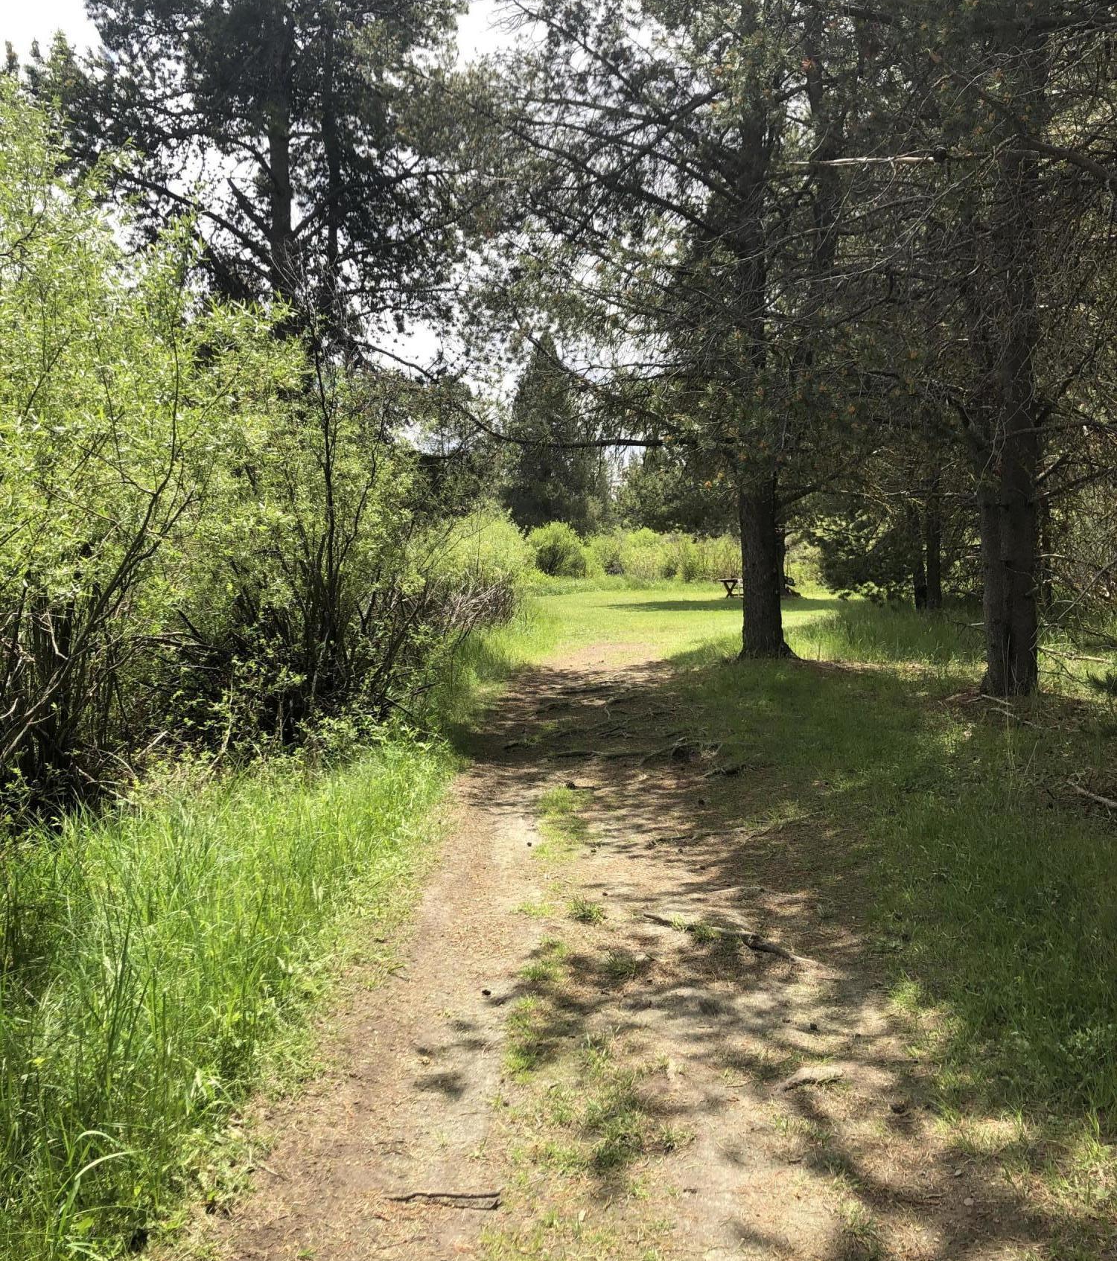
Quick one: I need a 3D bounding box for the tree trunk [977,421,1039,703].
[{"bbox_3d":[4.784,-0.810,12.800,0.655,3.016,0.500,1,4,20],"label":"tree trunk"}]

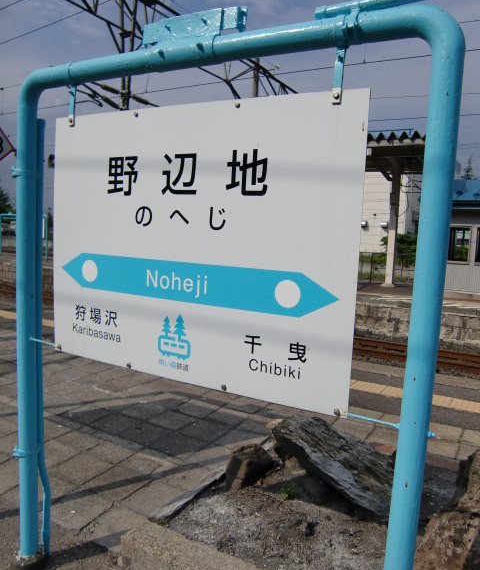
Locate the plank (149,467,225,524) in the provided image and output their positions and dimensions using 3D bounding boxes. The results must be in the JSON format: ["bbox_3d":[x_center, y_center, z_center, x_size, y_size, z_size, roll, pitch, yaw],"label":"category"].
[{"bbox_3d":[-0.213,1.144,2.841,0.090,0.050,0.740,7,8,30],"label":"plank"}]

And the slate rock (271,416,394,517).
[{"bbox_3d":[0.622,1.123,3.280,0.840,0.140,0.370,27,26,28],"label":"slate rock"}]

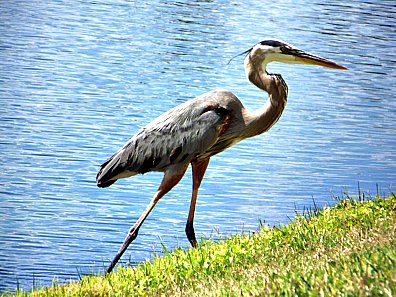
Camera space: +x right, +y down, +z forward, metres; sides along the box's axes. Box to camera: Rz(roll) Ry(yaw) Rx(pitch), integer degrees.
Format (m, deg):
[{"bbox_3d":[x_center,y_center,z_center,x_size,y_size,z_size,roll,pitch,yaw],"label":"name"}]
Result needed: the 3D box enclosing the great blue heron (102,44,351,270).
[{"bbox_3d":[0.067,0.034,11.100,0.700,0.670,0.200,1,8,6],"label":"great blue heron"}]

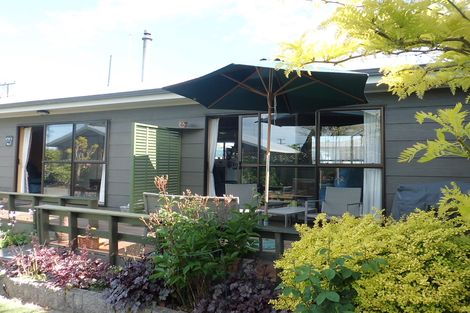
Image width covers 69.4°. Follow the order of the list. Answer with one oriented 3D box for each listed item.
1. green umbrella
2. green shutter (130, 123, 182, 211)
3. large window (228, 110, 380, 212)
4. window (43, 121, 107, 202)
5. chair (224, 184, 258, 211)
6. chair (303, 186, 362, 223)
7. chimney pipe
[{"bbox_3d":[0.440,-0.104,4.496,2.720,2.440,2.650,0,-3,23],"label":"green umbrella"},{"bbox_3d":[-1.454,0.283,6.453,0.060,1.700,1.360,0,-3,23],"label":"green shutter"},{"bbox_3d":[1.245,0.163,6.130,2.650,2.010,0.100,0,-3,23],"label":"large window"},{"bbox_3d":[-3.962,0.159,8.386,2.180,2.000,0.100,0,-3,23],"label":"window"},{"bbox_3d":[0.103,0.785,5.285,0.620,0.720,0.660,1,-3,-2],"label":"chair"},{"bbox_3d":[1.407,0.788,4.749,0.620,0.720,0.660,-1,-3,38],"label":"chair"},{"bbox_3d":[-2.859,-3.242,11.000,0.330,1.720,0.330,0,-3,23],"label":"chimney pipe"}]

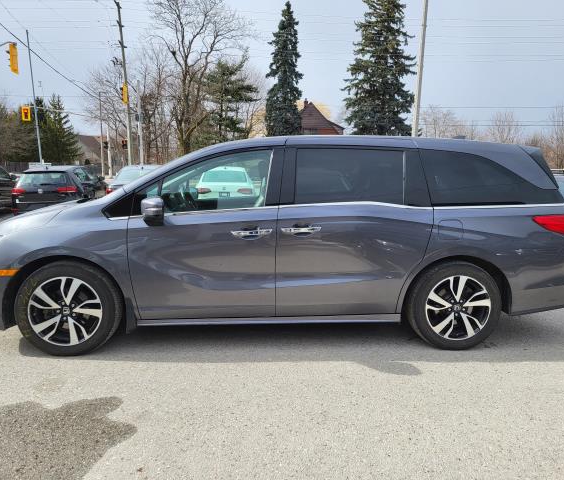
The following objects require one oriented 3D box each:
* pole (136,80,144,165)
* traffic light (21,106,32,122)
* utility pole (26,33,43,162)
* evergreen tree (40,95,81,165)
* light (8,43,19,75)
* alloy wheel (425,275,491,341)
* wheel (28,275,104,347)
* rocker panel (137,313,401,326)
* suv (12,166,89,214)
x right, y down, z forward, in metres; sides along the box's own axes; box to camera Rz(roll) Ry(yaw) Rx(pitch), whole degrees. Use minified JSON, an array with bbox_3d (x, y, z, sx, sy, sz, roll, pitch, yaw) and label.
[{"bbox_3d":[-8.630,-6.225,29.430,0.240,6.800,0.240,0,8,0],"label":"pole"},{"bbox_3d":[-18.603,-9.152,35.000,0.650,1.130,0.350,-3,9,-20],"label":"traffic light"},{"bbox_3d":[-17.966,-9.312,35.067,0.240,11.250,0.240,-2,8,0],"label":"utility pole"},{"bbox_3d":[-24.450,-11.451,53.686,4.500,9.290,4.500,0,8,0],"label":"evergreen tree"},{"bbox_3d":[-9.945,-6.703,17.752,0.360,1.080,0.600,0,8,0],"label":"light"},{"bbox_3d":[1.384,0.524,3.894,0.520,0.520,0.200,0,9,-5],"label":"alloy wheel"},{"bbox_3d":[-1.599,0.514,3.644,0.520,0.520,0.200,0,9,-5],"label":"wheel"},{"bbox_3d":[-0.086,0.612,3.699,2.020,0.075,0.080,0,8,-3],"label":"rocker panel"},{"bbox_3d":[-6.878,-1.538,15.340,1.800,1.470,4.300,-1,8,-10],"label":"suv"}]

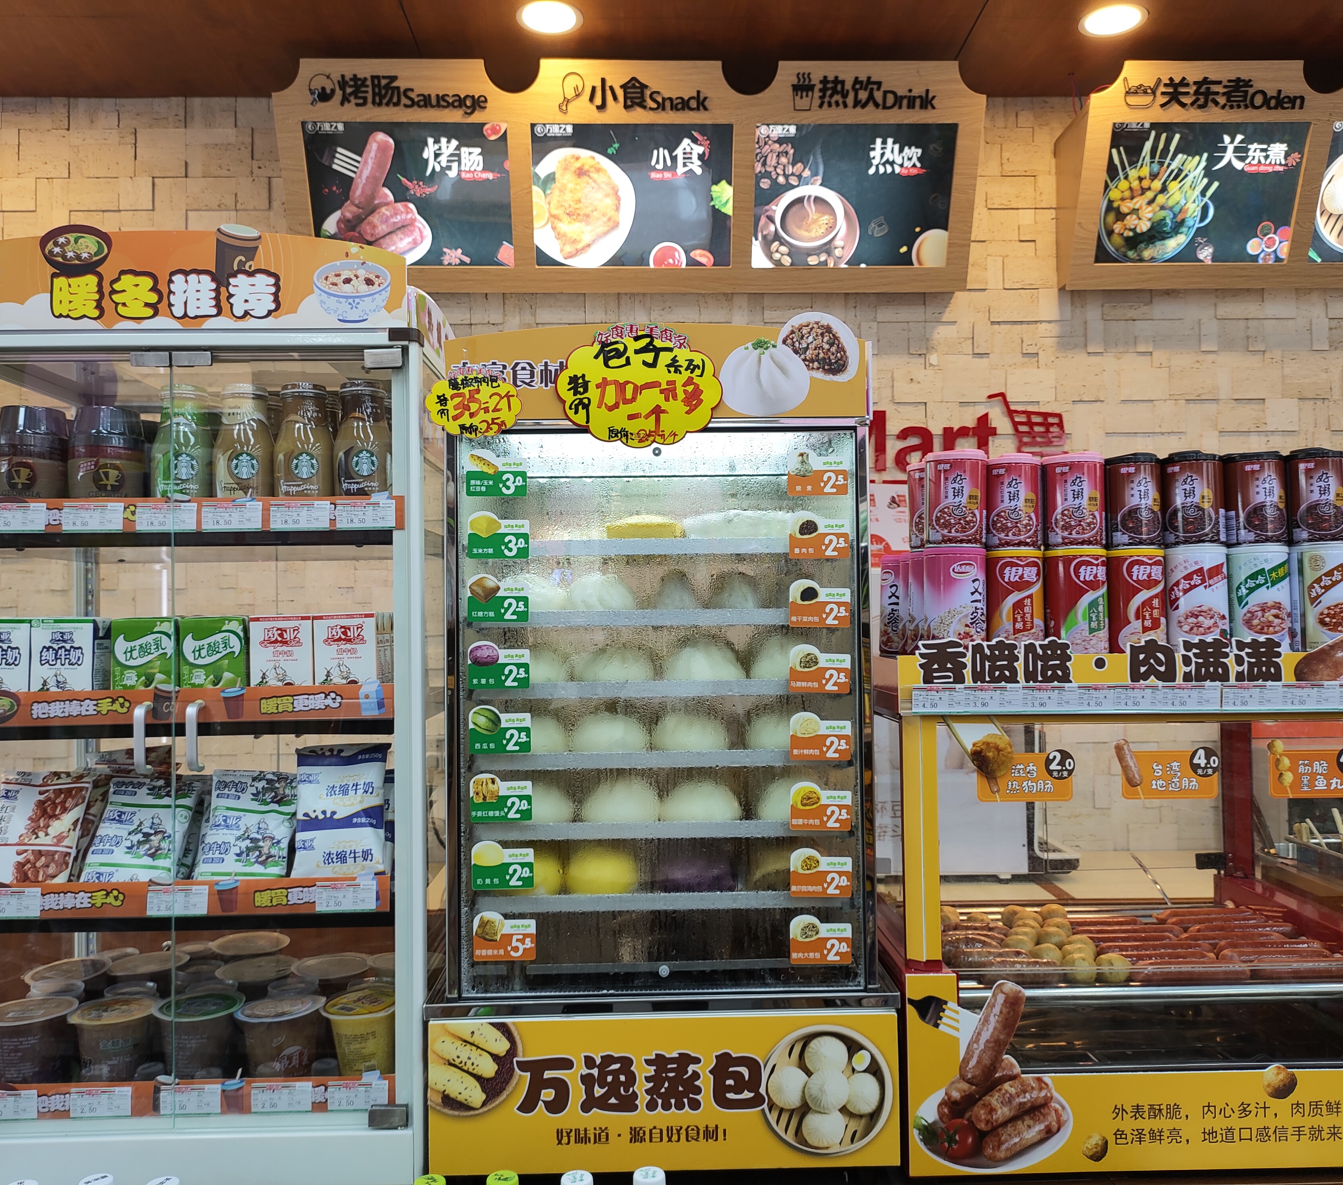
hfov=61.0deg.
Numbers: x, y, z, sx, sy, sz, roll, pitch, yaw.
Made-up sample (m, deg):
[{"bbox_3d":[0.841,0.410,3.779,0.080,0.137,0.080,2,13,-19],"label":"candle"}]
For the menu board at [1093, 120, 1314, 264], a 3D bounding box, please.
[{"bbox_3d":[1.153,-0.865,2.479,0.428,0.292,0.035,-1,20,-2],"label":"menu board"}]

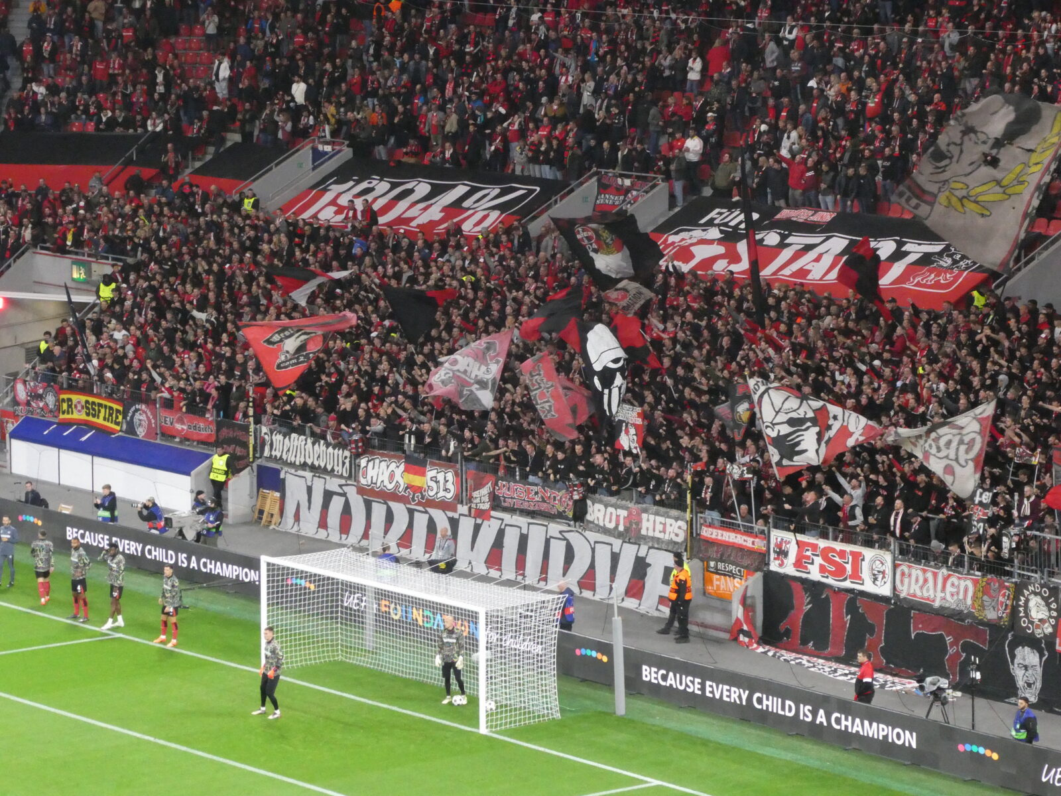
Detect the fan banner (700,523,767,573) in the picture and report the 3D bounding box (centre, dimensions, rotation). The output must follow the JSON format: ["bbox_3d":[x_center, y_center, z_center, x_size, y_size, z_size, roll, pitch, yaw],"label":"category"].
[{"bbox_3d":[4.543,3.372,92.744,0.070,0.800,2.200,-7,11,-39],"label":"fan banner"}]

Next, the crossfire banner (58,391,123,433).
[{"bbox_3d":[-11.996,0.391,112.419,0.080,0.830,3.150,-6,10,-39],"label":"crossfire banner"}]

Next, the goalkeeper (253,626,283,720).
[{"bbox_3d":[-5.339,5.559,84.367,0.620,1.850,0.420,8,12,44],"label":"goalkeeper"}]

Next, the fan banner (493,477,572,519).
[{"bbox_3d":[0.049,2.391,98.224,0.070,0.700,2.950,-7,11,-39],"label":"fan banner"}]

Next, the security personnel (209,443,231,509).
[{"bbox_3d":[-8.065,2.047,107.419,0.580,1.760,0.380,5,9,30],"label":"security personnel"}]

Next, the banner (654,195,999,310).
[{"bbox_3d":[7.795,-4.051,111.928,3.900,0.200,13.600,-36,27,-30],"label":"banner"}]

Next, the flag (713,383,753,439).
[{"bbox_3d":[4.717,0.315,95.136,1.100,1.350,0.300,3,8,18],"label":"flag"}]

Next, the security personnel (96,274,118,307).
[{"bbox_3d":[-12.204,-2.685,119.200,0.580,1.780,0.400,2,8,16],"label":"security personnel"}]

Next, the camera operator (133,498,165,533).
[{"bbox_3d":[-9.454,3.151,102.857,0.850,1.300,0.570,-6,10,-34],"label":"camera operator"}]

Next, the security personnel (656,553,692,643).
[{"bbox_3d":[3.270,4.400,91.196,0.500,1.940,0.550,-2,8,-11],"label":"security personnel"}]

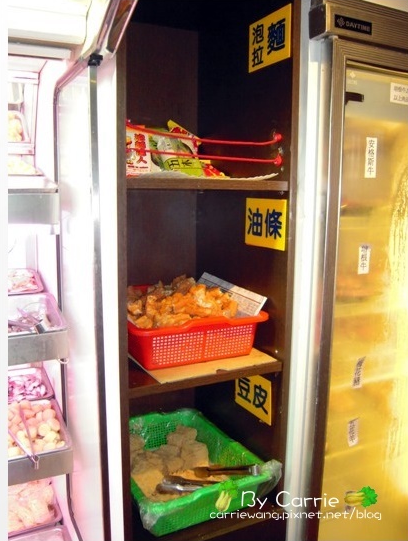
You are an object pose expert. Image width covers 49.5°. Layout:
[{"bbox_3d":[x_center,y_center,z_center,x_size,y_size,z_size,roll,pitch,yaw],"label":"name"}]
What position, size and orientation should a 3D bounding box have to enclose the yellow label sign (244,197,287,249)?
[{"bbox_3d":[0.148,-0.113,1.066,0.006,0.113,0.163,-4,9,-28],"label":"yellow label sign"}]

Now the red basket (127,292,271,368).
[{"bbox_3d":[-0.075,0.140,1.153,0.329,0.114,0.382,-3,8,-26],"label":"red basket"}]

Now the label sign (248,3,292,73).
[{"bbox_3d":[0.149,-0.526,1.014,0.006,0.110,0.160,-4,9,-28],"label":"label sign"}]

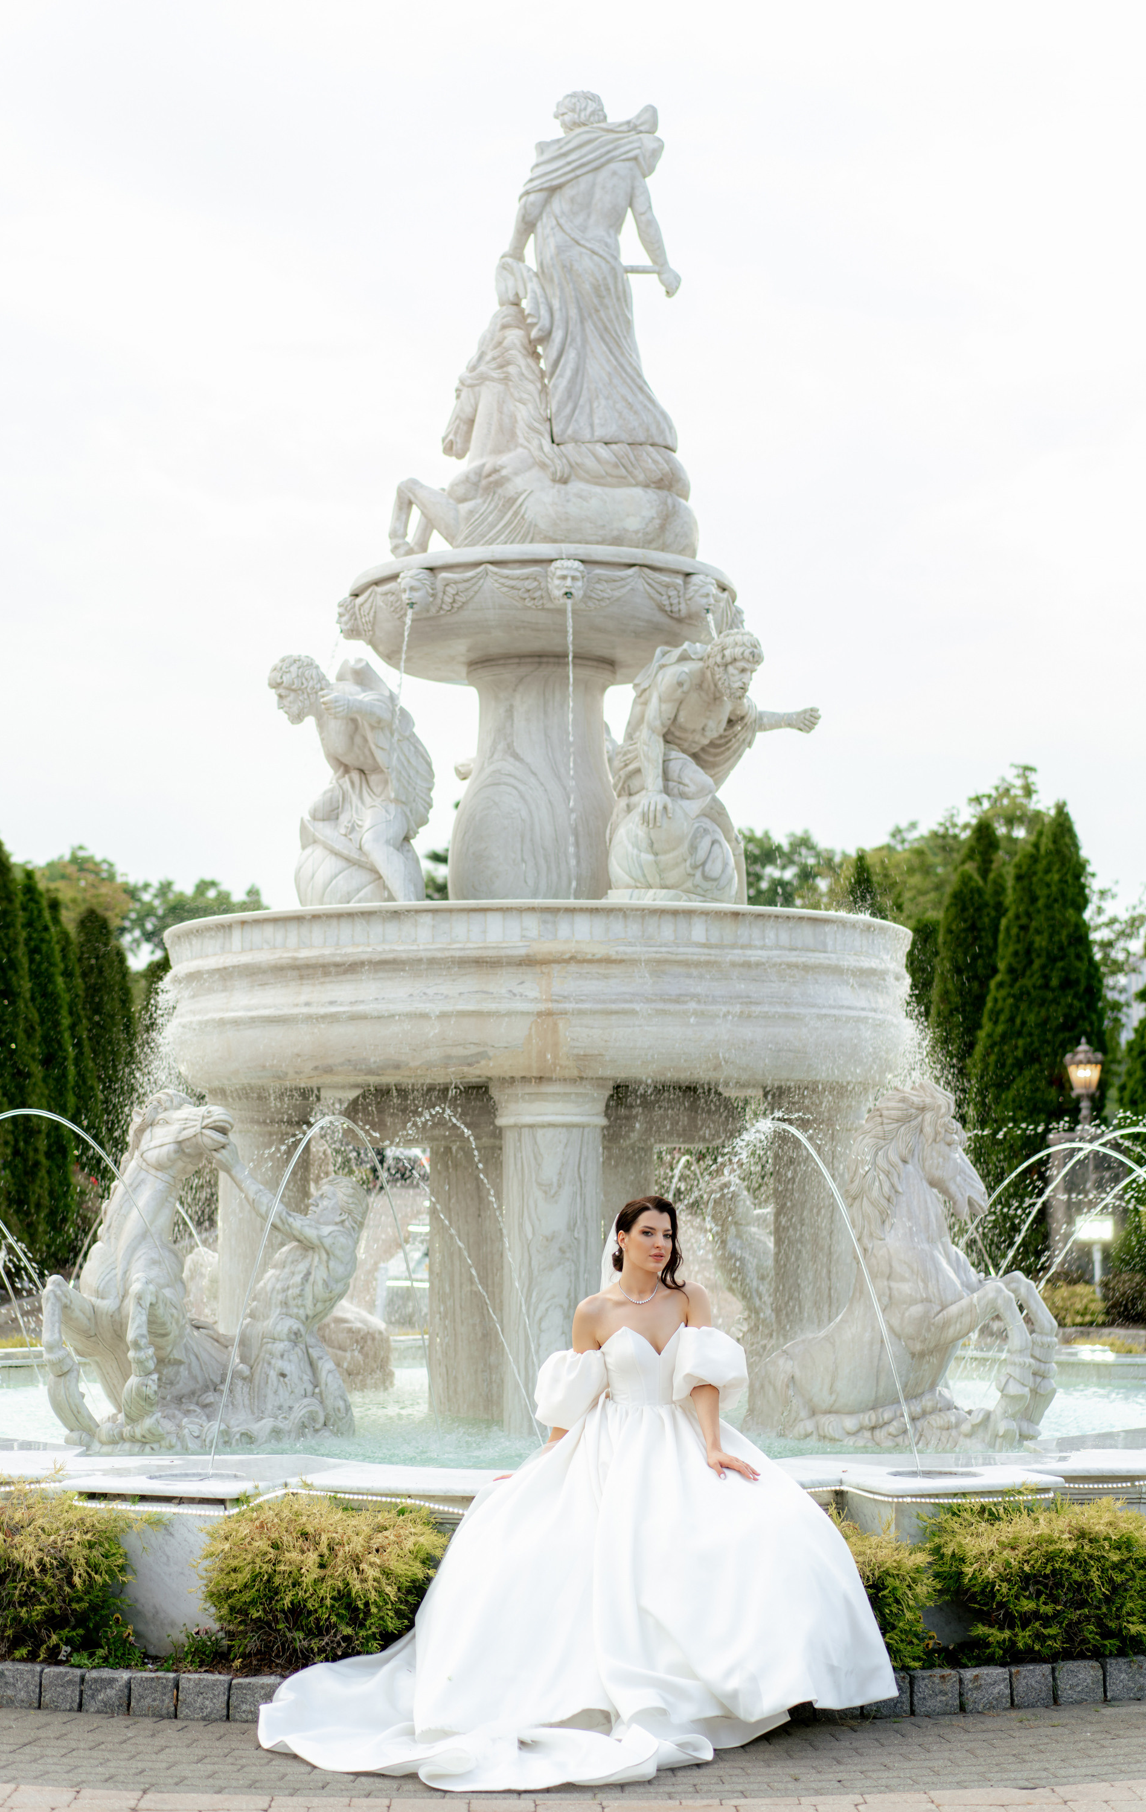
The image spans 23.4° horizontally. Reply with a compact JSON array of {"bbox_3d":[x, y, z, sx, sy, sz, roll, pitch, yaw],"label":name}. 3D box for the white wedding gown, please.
[{"bbox_3d":[0.000,1.627,7.189,1.590,1.005,1.692,1,-6,-8],"label":"white wedding gown"}]

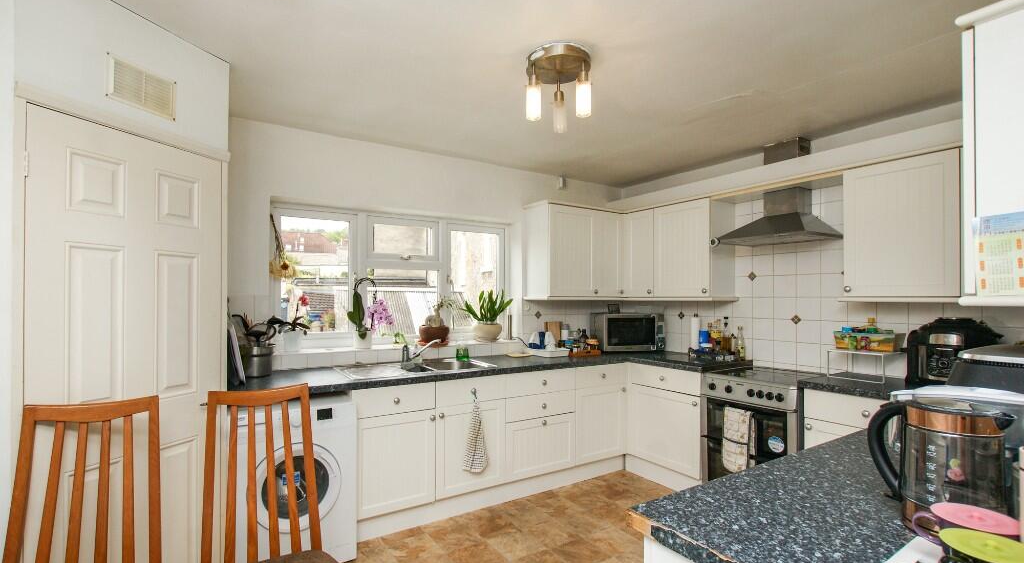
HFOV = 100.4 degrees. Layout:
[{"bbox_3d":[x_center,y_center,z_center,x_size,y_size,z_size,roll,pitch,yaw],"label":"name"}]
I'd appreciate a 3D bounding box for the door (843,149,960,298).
[{"bbox_3d":[2.053,-0.280,2.270,0.020,0.720,0.475,1,-2,-36],"label":"door"}]

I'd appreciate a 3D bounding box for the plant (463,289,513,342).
[{"bbox_3d":[-0.205,0.285,3.560,0.370,0.420,0.330,1,-2,-32],"label":"plant"}]

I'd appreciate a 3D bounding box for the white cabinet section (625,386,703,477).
[{"bbox_3d":[1.140,1.104,3.180,0.022,0.570,0.600,1,-2,-31],"label":"white cabinet section"}]

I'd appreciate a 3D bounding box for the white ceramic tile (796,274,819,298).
[{"bbox_3d":[1.973,0.028,2.833,0.010,0.150,0.148,1,-2,-35],"label":"white ceramic tile"}]

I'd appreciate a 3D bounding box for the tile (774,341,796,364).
[{"bbox_3d":[1.881,0.490,2.942,0.010,0.150,0.150,1,-1,-30],"label":"tile"}]

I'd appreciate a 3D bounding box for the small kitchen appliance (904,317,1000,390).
[{"bbox_3d":[2.134,0.370,2.060,0.310,0.360,0.310,1,-2,-31],"label":"small kitchen appliance"}]

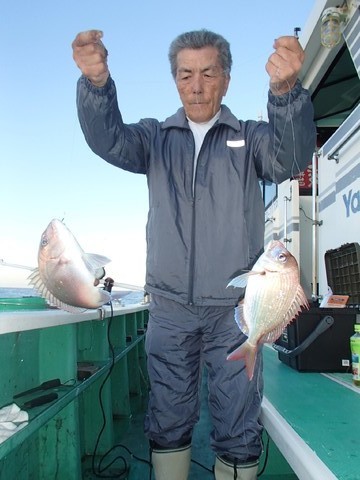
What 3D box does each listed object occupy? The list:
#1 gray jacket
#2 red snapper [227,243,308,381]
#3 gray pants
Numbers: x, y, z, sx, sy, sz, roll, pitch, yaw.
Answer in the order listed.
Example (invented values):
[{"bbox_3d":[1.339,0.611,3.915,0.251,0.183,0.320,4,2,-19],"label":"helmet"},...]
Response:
[{"bbox_3d":[0.048,-0.113,1.216,0.680,0.650,0.420,0,-8,10],"label":"gray jacket"},{"bbox_3d":[0.214,0.179,0.980,0.210,0.355,0.080,13,-4,10],"label":"red snapper"},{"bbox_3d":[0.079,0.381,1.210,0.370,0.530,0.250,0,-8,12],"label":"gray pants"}]

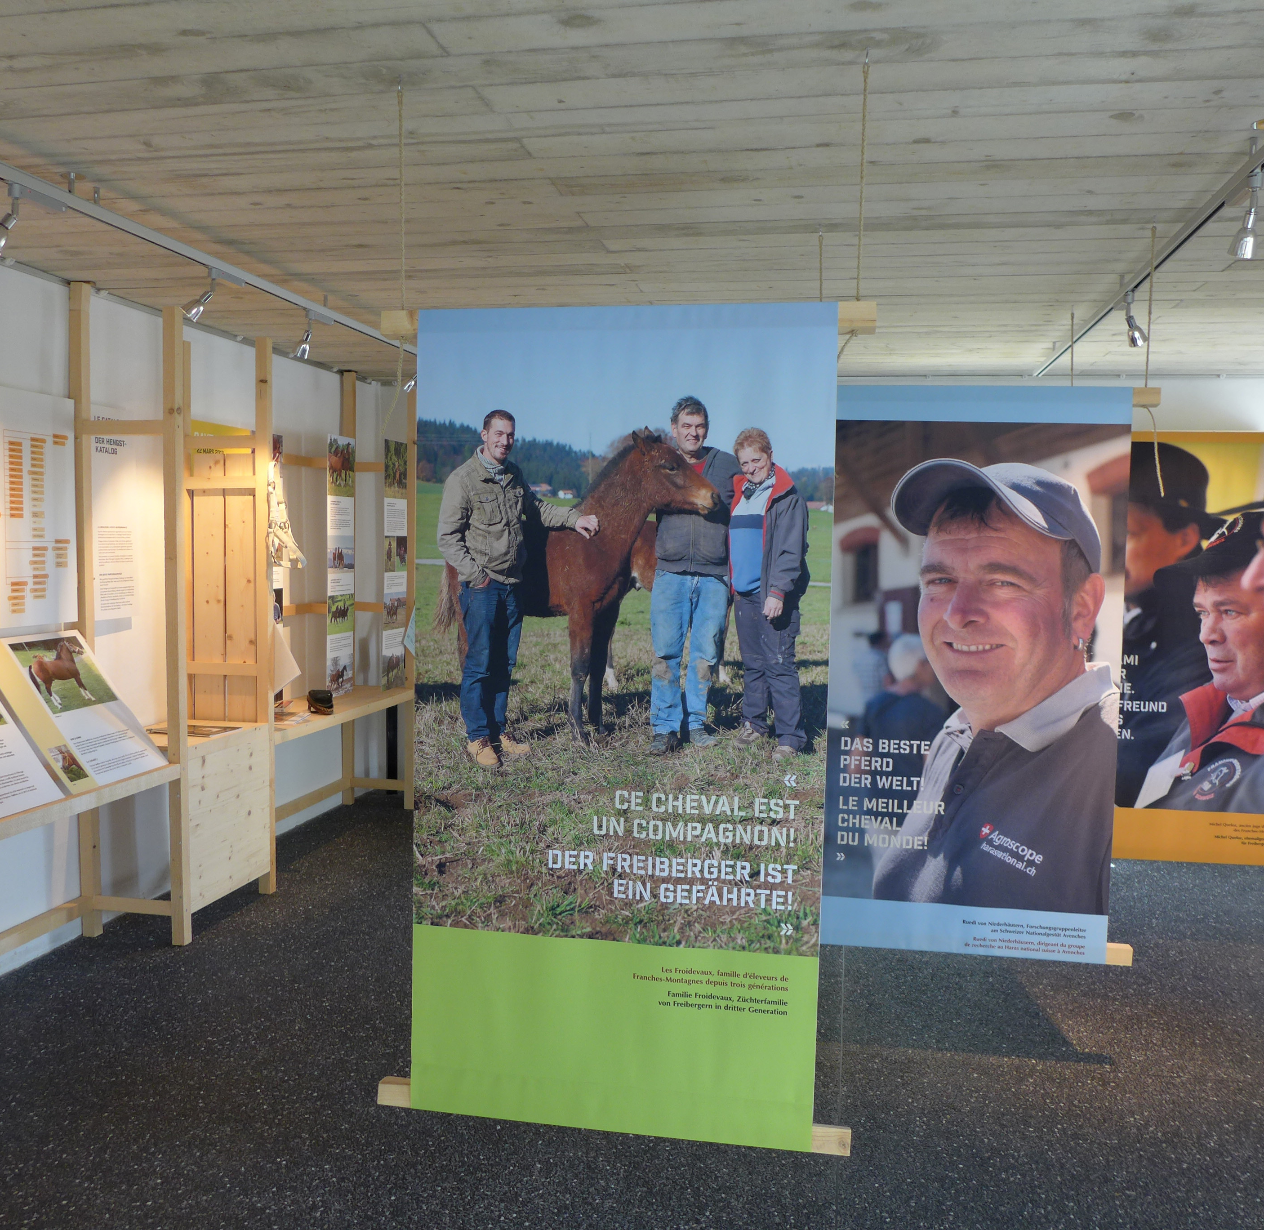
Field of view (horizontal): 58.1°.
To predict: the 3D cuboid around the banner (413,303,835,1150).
[{"bbox_3d":[-0.038,0.233,2.379,0.876,1.726,0.030,2,4,11],"label":"banner"}]

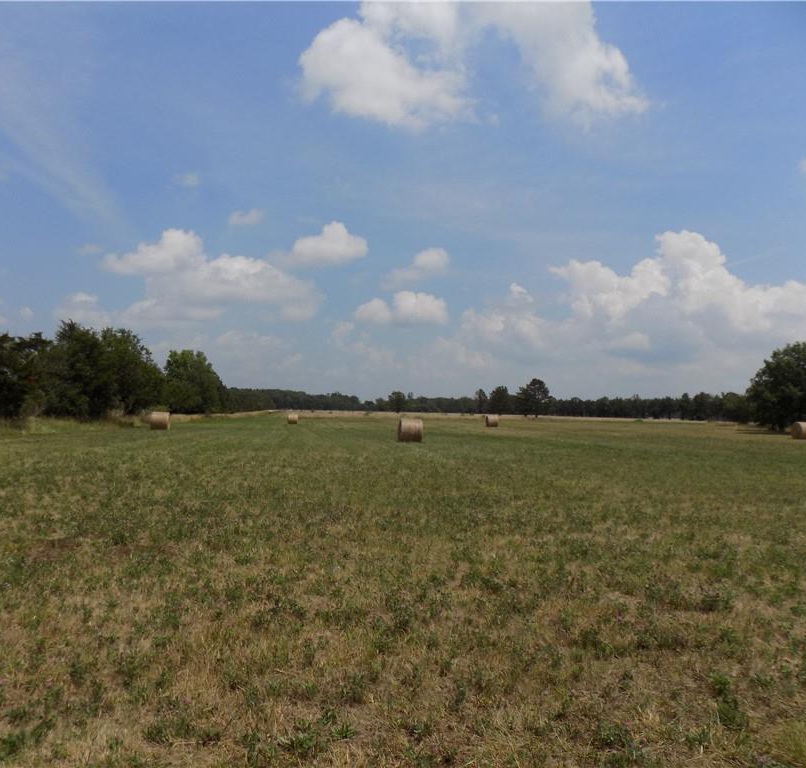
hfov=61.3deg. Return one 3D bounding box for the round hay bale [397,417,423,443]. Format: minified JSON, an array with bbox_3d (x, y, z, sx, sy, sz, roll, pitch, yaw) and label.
[{"bbox_3d":[0.441,2.677,39.000,1.220,1.360,1.370,1,-2,-9],"label":"round hay bale"}]

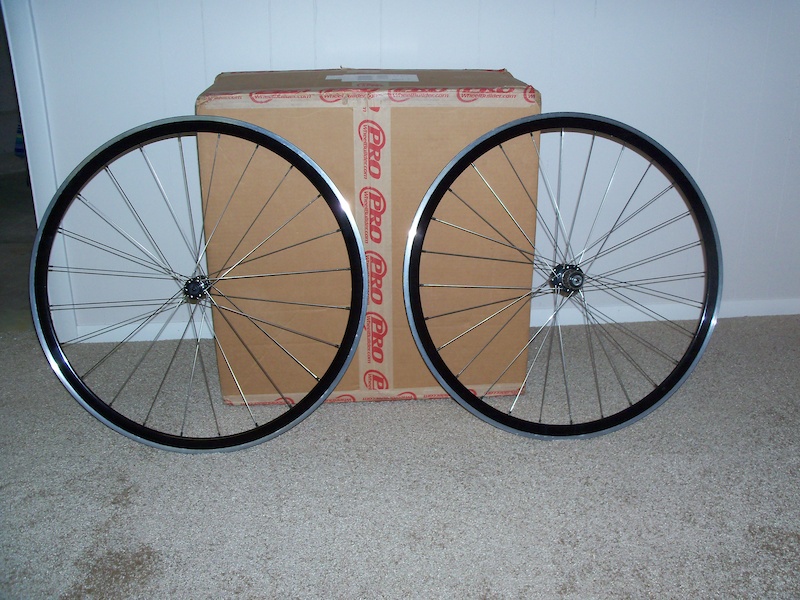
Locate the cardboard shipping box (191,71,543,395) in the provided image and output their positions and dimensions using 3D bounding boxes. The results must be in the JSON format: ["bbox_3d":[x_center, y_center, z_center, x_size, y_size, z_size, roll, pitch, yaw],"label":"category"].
[{"bbox_3d":[-0.064,-0.152,1.800,0.652,0.655,0.350,-2,21,-3],"label":"cardboard shipping box"}]

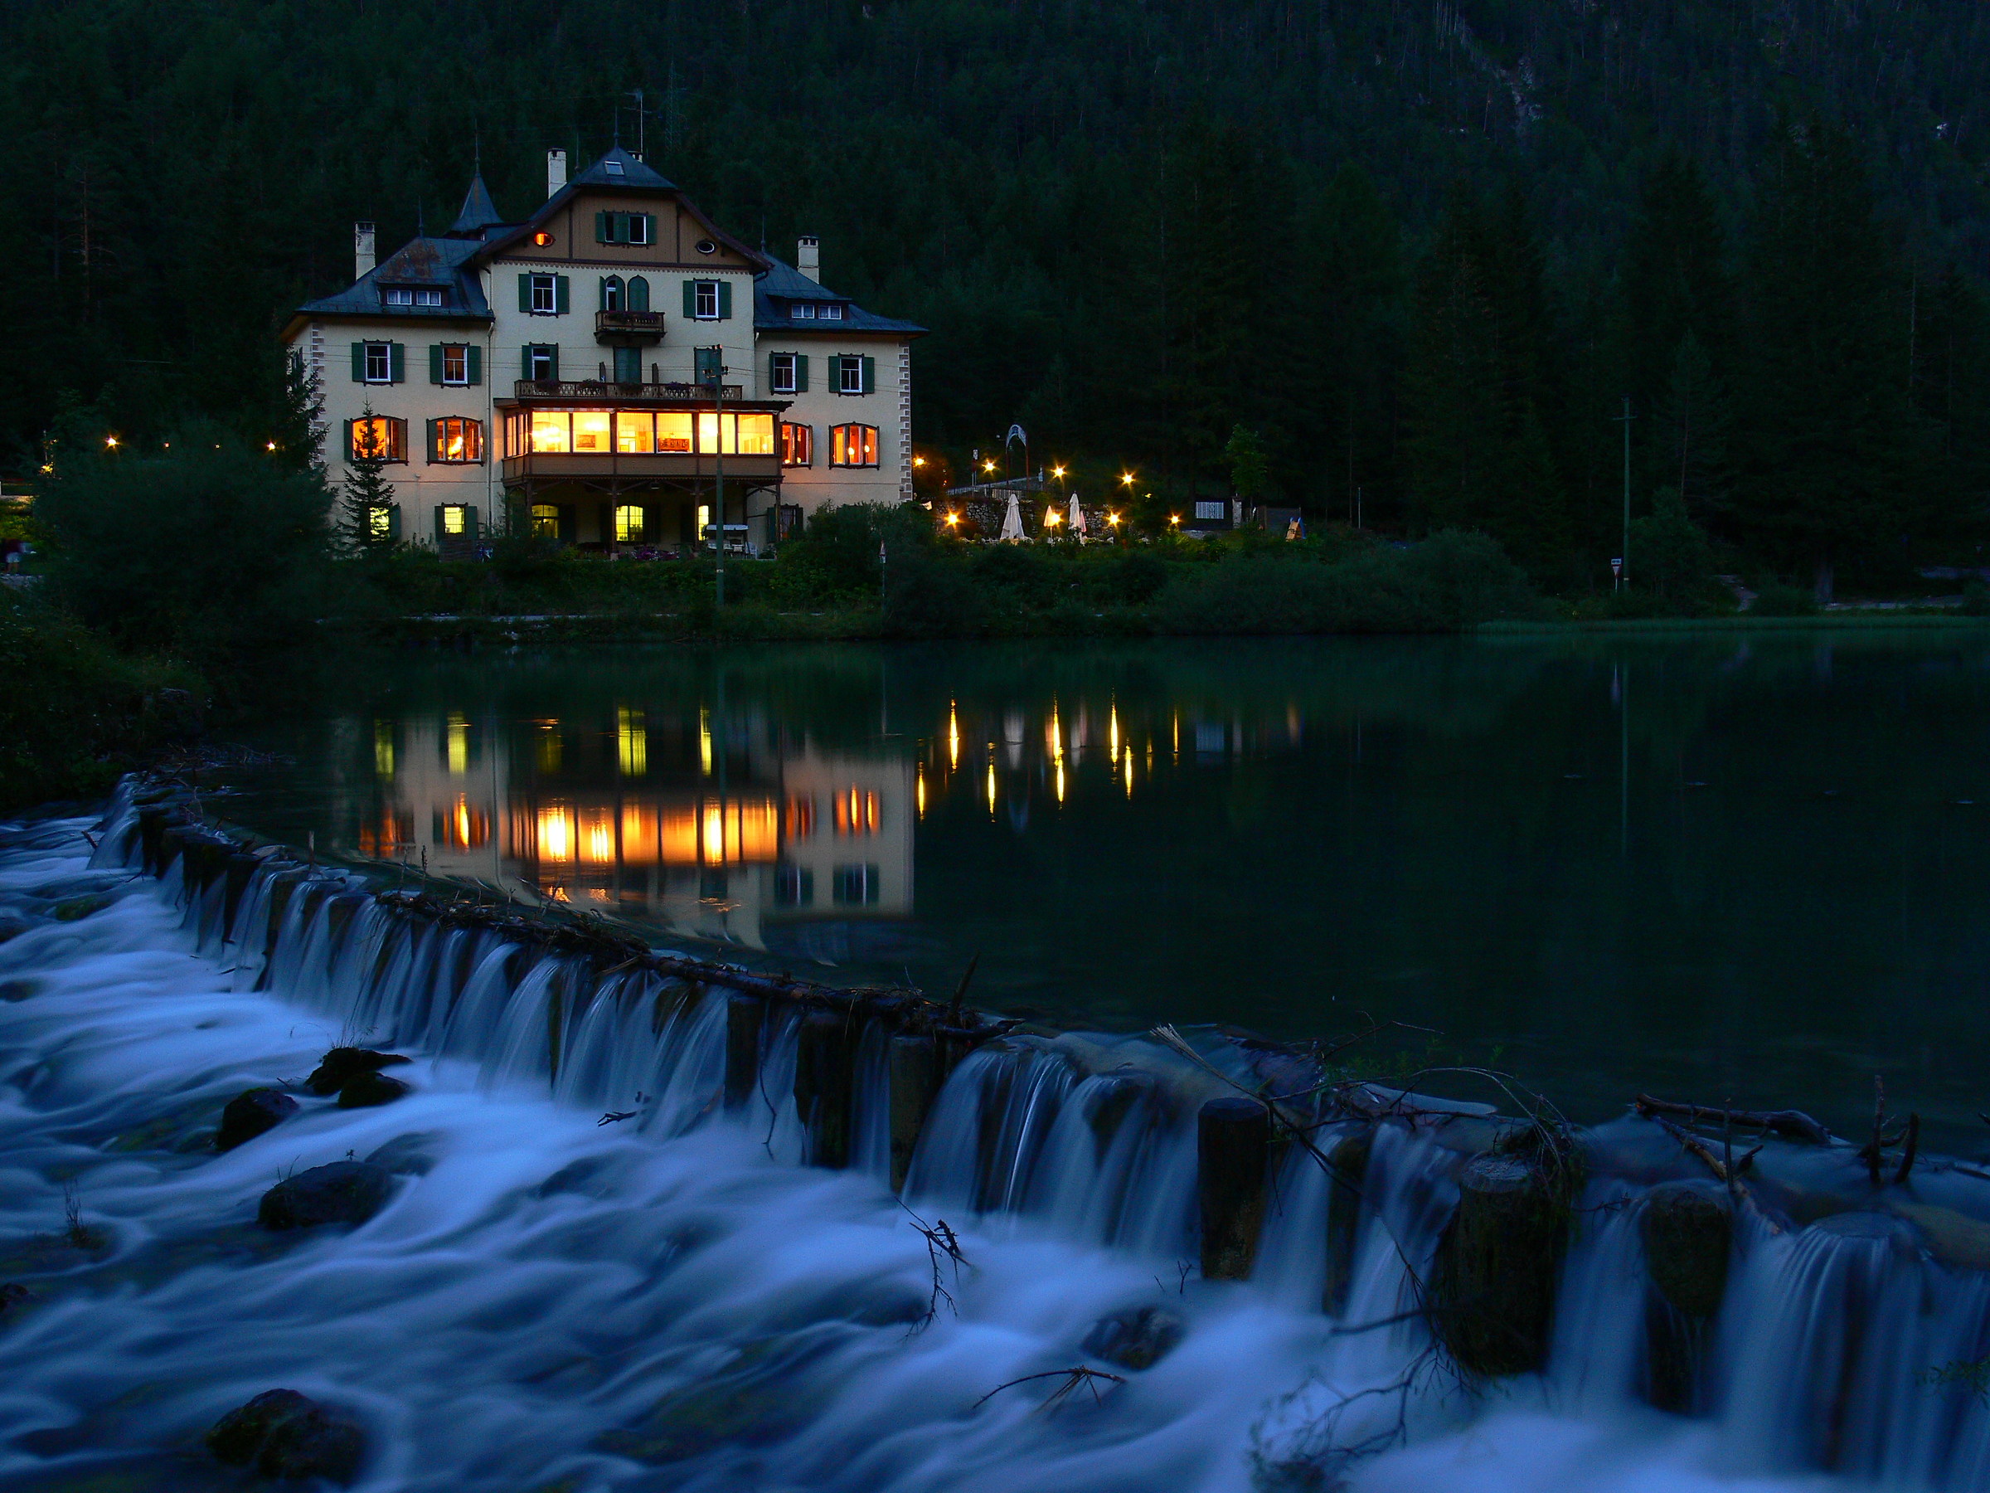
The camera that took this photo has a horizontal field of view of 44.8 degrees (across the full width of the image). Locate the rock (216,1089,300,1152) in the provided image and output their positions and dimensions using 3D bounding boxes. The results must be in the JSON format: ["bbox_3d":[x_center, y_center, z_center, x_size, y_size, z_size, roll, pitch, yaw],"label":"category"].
[{"bbox_3d":[-4.440,2.215,14.516,0.505,0.331,0.420,-2,4,-17],"label":"rock"}]

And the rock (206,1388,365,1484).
[{"bbox_3d":[-2.746,2.636,9.324,0.601,0.312,0.480,-2,4,-17],"label":"rock"}]

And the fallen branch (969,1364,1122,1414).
[{"bbox_3d":[0.219,2.621,9.856,0.622,0.170,0.260,0,4,1],"label":"fallen branch"}]

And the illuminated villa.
[{"bbox_3d":[-18.974,-18.667,115.251,29.341,19.188,17.000,-2,4,-22],"label":"illuminated villa"}]

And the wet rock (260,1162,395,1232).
[{"bbox_3d":[-3.541,2.347,12.727,0.705,0.314,0.520,-1,4,-16],"label":"wet rock"}]

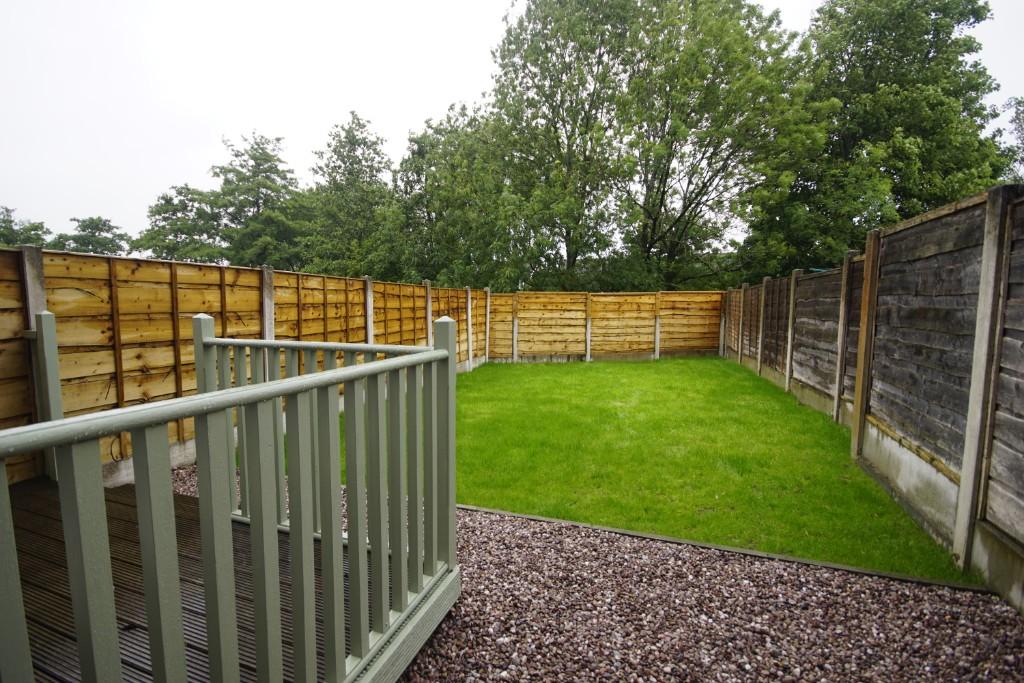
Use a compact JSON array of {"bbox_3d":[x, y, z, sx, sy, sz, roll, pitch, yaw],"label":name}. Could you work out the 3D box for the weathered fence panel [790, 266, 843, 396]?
[{"bbox_3d":[3.850,-0.134,5.732,0.050,1.448,1.810,2,5,17],"label":"weathered fence panel"}]

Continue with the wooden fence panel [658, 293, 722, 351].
[{"bbox_3d":[4.747,-0.535,12.099,1.810,1.557,0.050,-1,5,-9],"label":"wooden fence panel"}]

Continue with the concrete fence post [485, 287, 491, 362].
[{"bbox_3d":[-0.618,-0.411,11.435,0.110,1.878,0.100,1,5,16],"label":"concrete fence post"}]

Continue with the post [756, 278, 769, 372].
[{"bbox_3d":[4.865,-0.282,8.832,0.120,1.905,0.100,1,5,16],"label":"post"}]

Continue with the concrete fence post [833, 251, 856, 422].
[{"bbox_3d":[3.571,-0.033,4.840,0.100,1.820,0.110,2,5,17],"label":"concrete fence post"}]

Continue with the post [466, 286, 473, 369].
[{"bbox_3d":[-0.961,-0.283,10.315,0.110,1.892,0.100,1,5,16],"label":"post"}]

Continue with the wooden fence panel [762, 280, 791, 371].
[{"bbox_3d":[4.398,-0.280,7.524,0.050,1.495,1.810,2,5,17],"label":"wooden fence panel"}]

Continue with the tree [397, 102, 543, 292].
[{"bbox_3d":[-1.684,-4.679,18.616,5.800,9.500,5.400,0,5,0],"label":"tree"}]

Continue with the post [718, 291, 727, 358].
[{"bbox_3d":[5.740,-0.461,12.429,0.110,1.797,0.110,-1,5,-10],"label":"post"}]

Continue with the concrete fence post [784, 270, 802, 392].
[{"bbox_3d":[4.119,-0.147,6.635,0.100,1.820,0.110,2,5,17],"label":"concrete fence post"}]

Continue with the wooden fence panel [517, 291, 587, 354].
[{"bbox_3d":[1.034,-0.447,11.514,1.810,1.576,0.050,-1,5,-9],"label":"wooden fence panel"}]

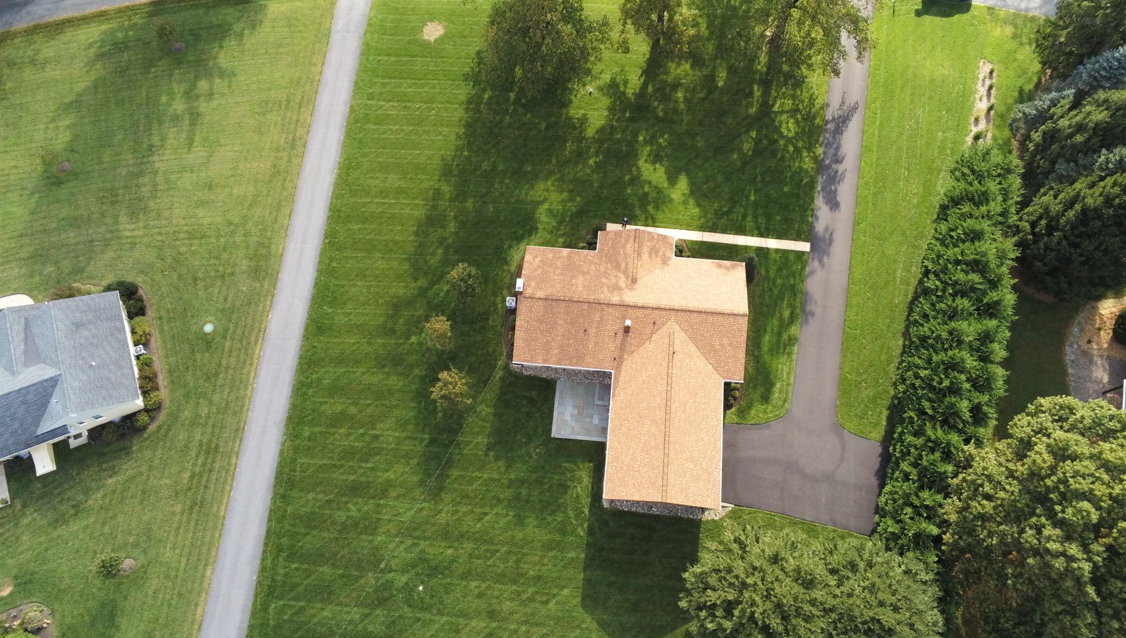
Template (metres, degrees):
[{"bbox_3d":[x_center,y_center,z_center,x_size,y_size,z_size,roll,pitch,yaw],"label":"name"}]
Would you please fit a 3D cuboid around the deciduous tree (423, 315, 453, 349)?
[{"bbox_3d":[-10.288,1.137,62.564,2.300,4.000,2.300,0,71,1],"label":"deciduous tree"}]

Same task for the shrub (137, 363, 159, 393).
[{"bbox_3d":[-34.897,4.999,62.976,1.700,1.200,2.400,-21,72,-6],"label":"shrub"}]

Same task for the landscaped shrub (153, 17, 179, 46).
[{"bbox_3d":[-38.393,-27.800,72.948,2.300,3.500,2.300,0,71,1],"label":"landscaped shrub"}]

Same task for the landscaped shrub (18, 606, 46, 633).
[{"bbox_3d":[-40.505,22.829,57.128,2.000,0.900,2.000,0,71,1],"label":"landscaped shrub"}]

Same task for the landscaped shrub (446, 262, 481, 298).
[{"bbox_3d":[-7.729,-2.865,58.758,2.780,3.600,2.780,5,69,3],"label":"landscaped shrub"}]

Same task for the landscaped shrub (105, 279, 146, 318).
[{"bbox_3d":[-37.933,-1.722,64.974,2.900,1.800,3.200,-21,72,-6],"label":"landscaped shrub"}]

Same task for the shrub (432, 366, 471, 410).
[{"bbox_3d":[-8.200,5.280,55.714,3.040,3.900,3.040,5,69,3],"label":"shrub"}]

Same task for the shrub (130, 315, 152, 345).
[{"bbox_3d":[-36.187,0.974,64.305,1.700,1.300,2.300,-21,72,-6],"label":"shrub"}]

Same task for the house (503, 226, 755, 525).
[{"bbox_3d":[4.763,3.361,55.445,16.570,5.800,20.230,5,69,3],"label":"house"}]

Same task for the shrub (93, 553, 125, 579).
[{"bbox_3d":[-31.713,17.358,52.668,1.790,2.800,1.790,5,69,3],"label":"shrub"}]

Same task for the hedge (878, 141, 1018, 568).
[{"bbox_3d":[32.426,1.393,60.994,6.200,6.000,37.360,18,72,7],"label":"hedge"}]

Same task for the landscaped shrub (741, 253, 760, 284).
[{"bbox_3d":[14.630,-4.108,58.575,2.000,2.400,2.000,5,69,3],"label":"landscaped shrub"}]

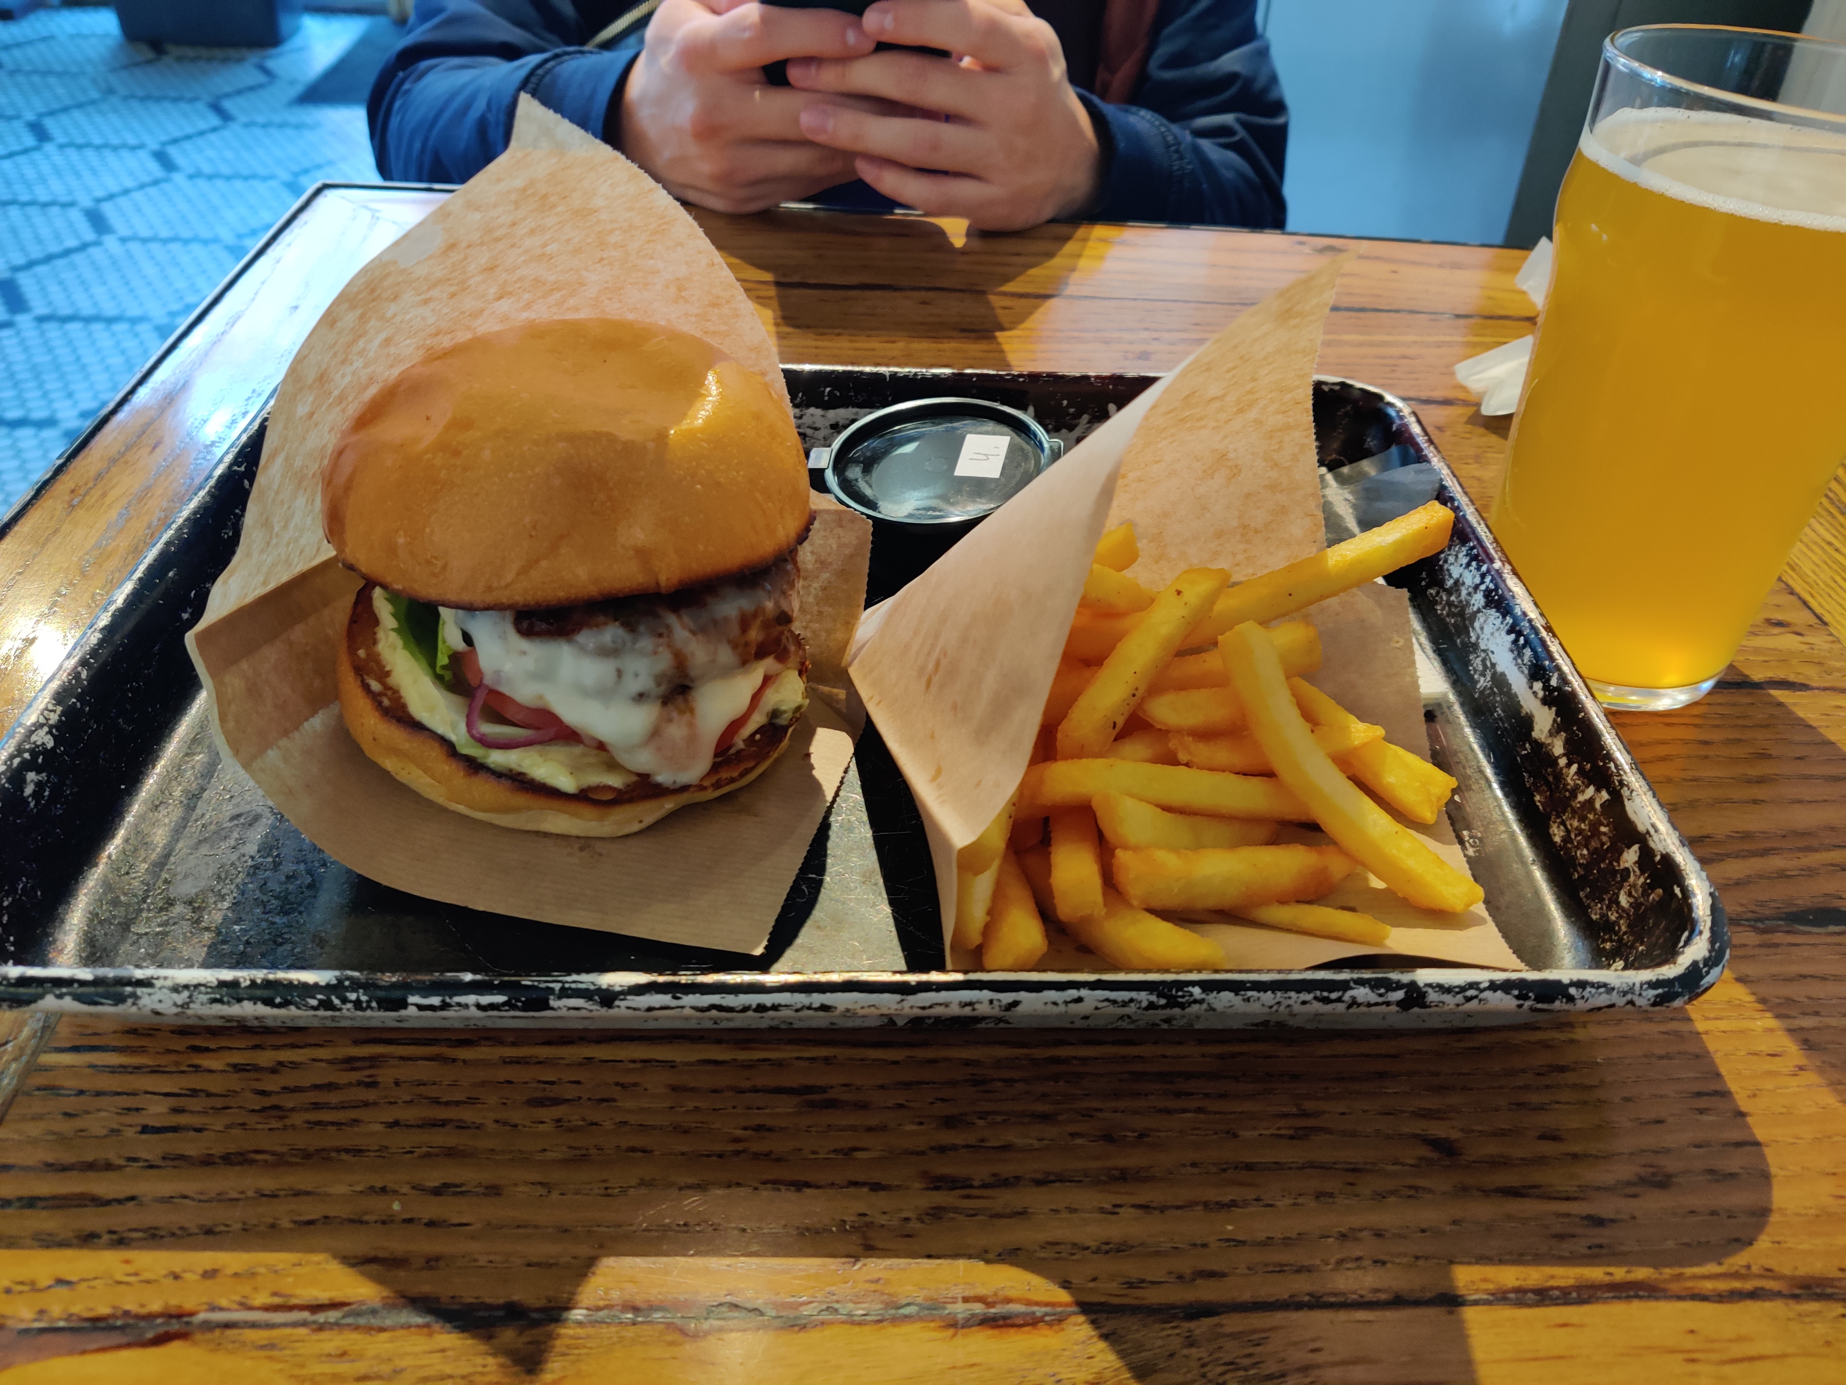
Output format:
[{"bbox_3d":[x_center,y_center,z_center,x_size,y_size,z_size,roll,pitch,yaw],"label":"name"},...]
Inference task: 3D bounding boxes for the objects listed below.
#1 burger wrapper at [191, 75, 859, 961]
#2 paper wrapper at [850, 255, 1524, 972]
[{"bbox_3d":[-0.087,-0.050,0.317,0.155,0.116,0.189,-2,39,-6],"label":"burger wrapper"},{"bbox_3d":[0.059,-0.026,0.315,0.155,0.096,0.154,-5,40,-11],"label":"paper wrapper"}]

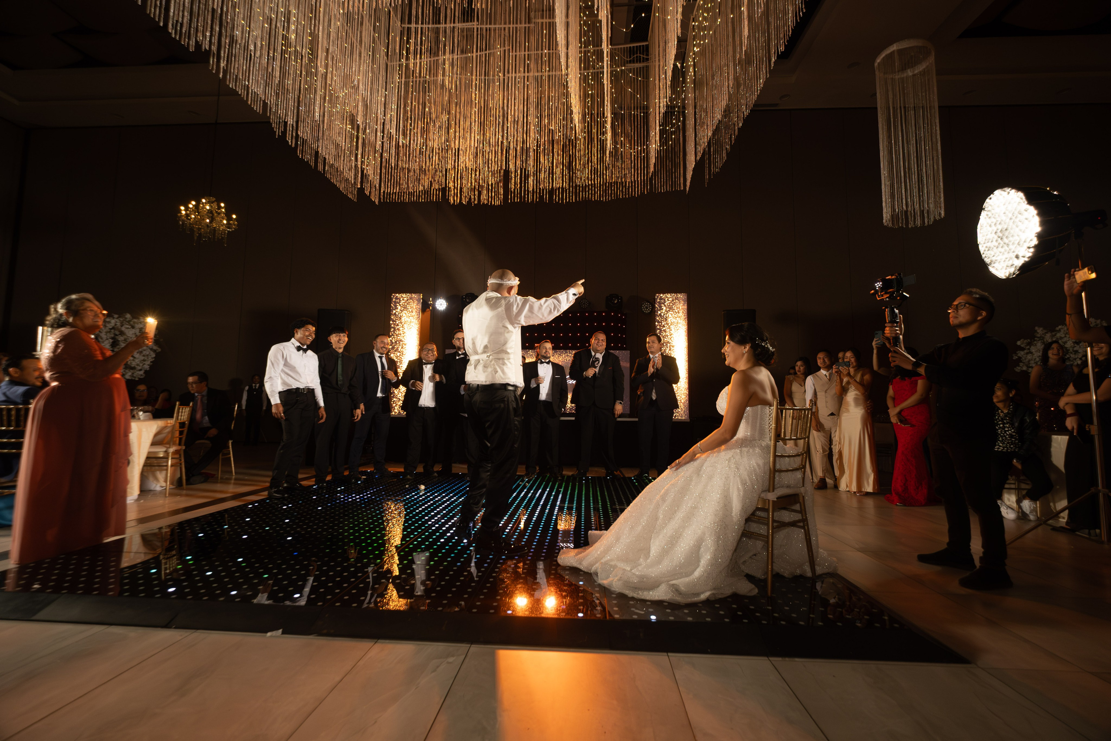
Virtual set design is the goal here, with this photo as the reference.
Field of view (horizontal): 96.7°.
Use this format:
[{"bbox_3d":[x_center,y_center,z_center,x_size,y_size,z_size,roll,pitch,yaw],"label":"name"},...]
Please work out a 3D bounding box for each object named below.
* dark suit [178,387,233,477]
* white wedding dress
[{"bbox_3d":[-4.243,0.739,6.013,0.620,1.140,0.720,0,-4,12],"label":"dark suit"},{"bbox_3d":[0.726,0.595,2.867,1.400,1.000,1.100,-3,-6,41],"label":"white wedding dress"}]

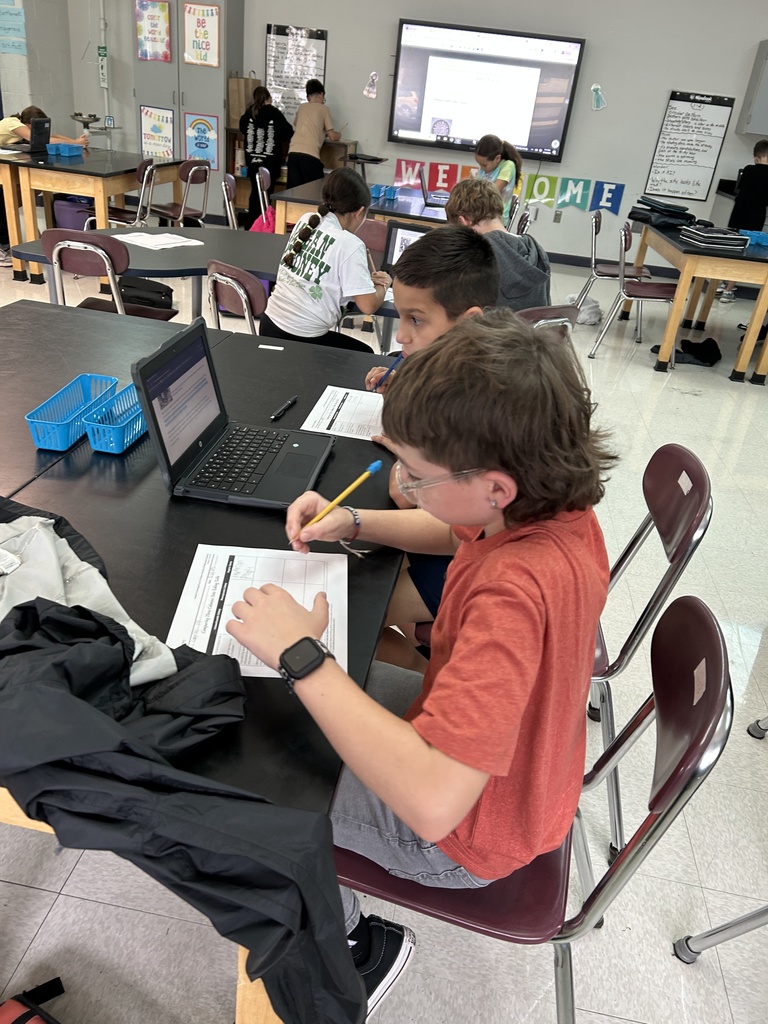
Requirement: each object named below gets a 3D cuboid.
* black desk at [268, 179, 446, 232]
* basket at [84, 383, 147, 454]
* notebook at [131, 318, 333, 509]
[{"bbox_3d":[-0.006,-1.786,5.341,1.230,0.755,1.510,10,28,5],"label":"black desk"},{"bbox_3d":[-0.477,-0.185,1.460,0.080,0.058,0.261,9,28,5],"label":"basket"},{"bbox_3d":[-0.234,-0.169,1.310,0.274,0.223,0.315,8,28,3],"label":"notebook"}]

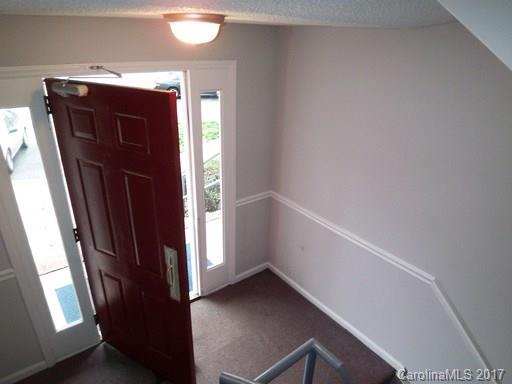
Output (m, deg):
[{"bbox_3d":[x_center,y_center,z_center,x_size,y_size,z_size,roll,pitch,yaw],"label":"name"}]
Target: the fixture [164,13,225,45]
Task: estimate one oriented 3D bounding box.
[{"bbox_3d":[-0.339,-0.912,1.913,0.330,0.146,0.330,1,24,-1],"label":"fixture"}]

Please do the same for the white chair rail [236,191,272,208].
[{"bbox_3d":[-0.007,0.070,3.241,0.422,0.062,0.028,-15,29,-34],"label":"white chair rail"}]

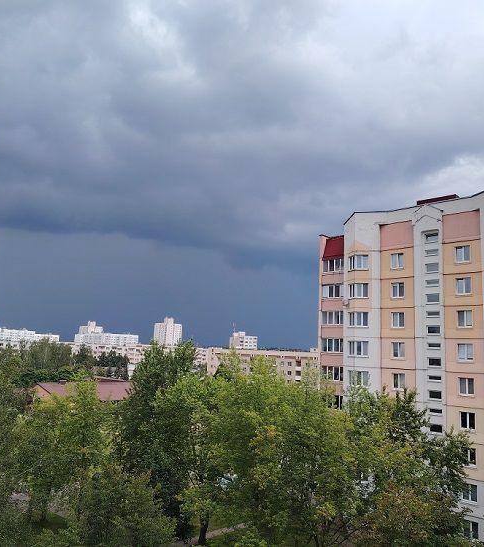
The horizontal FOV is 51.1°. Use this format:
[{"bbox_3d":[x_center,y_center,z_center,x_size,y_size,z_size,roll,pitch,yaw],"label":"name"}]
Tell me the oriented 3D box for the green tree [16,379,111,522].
[{"bbox_3d":[-16.572,16.438,47.290,8.780,12.590,8.780,2,-8,0],"label":"green tree"}]

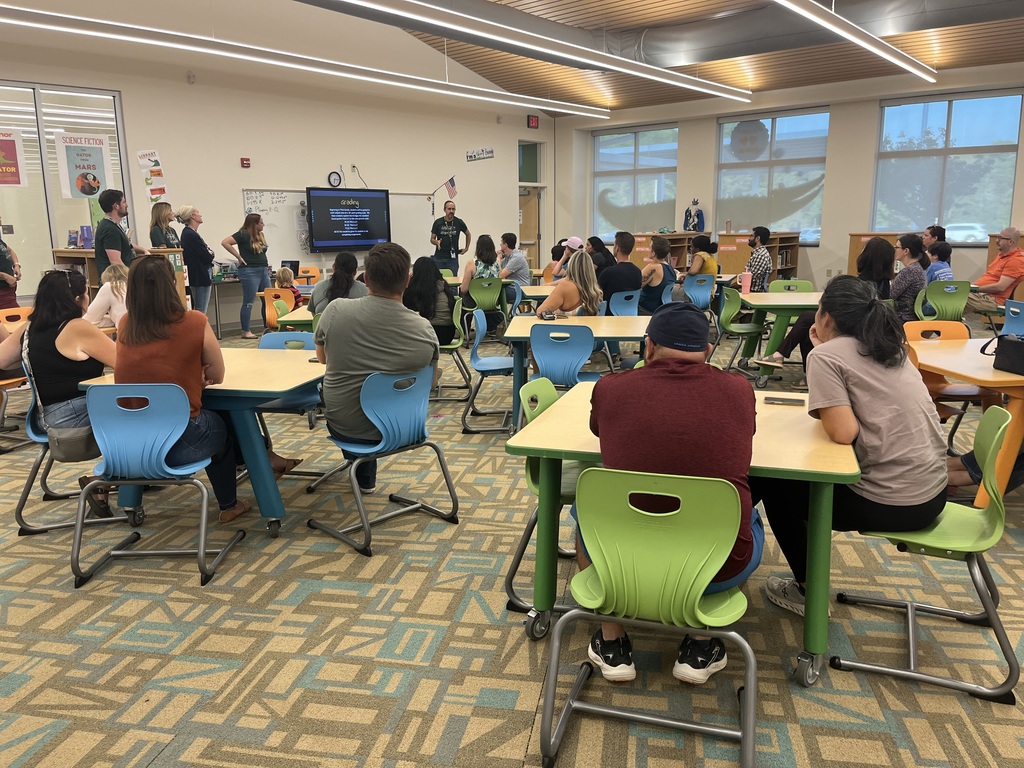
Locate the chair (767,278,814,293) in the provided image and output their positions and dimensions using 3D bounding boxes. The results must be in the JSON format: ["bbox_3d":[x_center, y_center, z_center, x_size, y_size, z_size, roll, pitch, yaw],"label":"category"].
[{"bbox_3d":[2.783,-0.595,7.664,0.500,0.815,0.520,1,12,8],"label":"chair"}]

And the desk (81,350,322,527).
[{"bbox_3d":[-1.377,0.268,3.993,1.020,0.735,1.040,1,12,10],"label":"desk"}]

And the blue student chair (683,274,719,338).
[{"bbox_3d":[2.060,-0.833,8.869,0.500,0.815,0.520,-6,13,-24],"label":"blue student chair"}]

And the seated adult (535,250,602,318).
[{"bbox_3d":[0.454,-0.477,6.253,0.760,1.210,0.540,10,15,41],"label":"seated adult"}]

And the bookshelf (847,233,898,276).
[{"bbox_3d":[5.342,-1.508,10.933,0.650,1.230,1.700,8,15,37],"label":"bookshelf"}]

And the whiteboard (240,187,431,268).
[{"bbox_3d":[-2.524,-2.414,12.214,0.050,1.200,3.680,9,16,40],"label":"whiteboard"}]

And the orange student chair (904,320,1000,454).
[{"bbox_3d":[2.298,0.079,4.101,0.500,0.775,0.490,-2,11,-4],"label":"orange student chair"}]

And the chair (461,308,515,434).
[{"bbox_3d":[-0.086,-0.103,5.440,0.520,0.815,0.500,0,12,3],"label":"chair"}]

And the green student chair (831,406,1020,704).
[{"bbox_3d":[1.243,0.434,2.327,0.480,0.775,0.500,4,12,24],"label":"green student chair"}]

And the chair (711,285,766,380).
[{"bbox_3d":[2.127,-0.464,6.946,0.490,0.775,0.500,-2,11,-7],"label":"chair"}]

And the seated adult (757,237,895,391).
[{"bbox_3d":[2.600,-0.557,6.350,0.980,1.260,0.520,10,16,42],"label":"seated adult"}]

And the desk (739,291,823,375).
[{"bbox_3d":[2.665,-0.416,7.067,1.120,0.710,1.130,1,12,7],"label":"desk"}]

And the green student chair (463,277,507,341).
[{"bbox_3d":[-0.307,-0.831,9.009,0.500,0.790,0.490,-2,11,-5],"label":"green student chair"}]

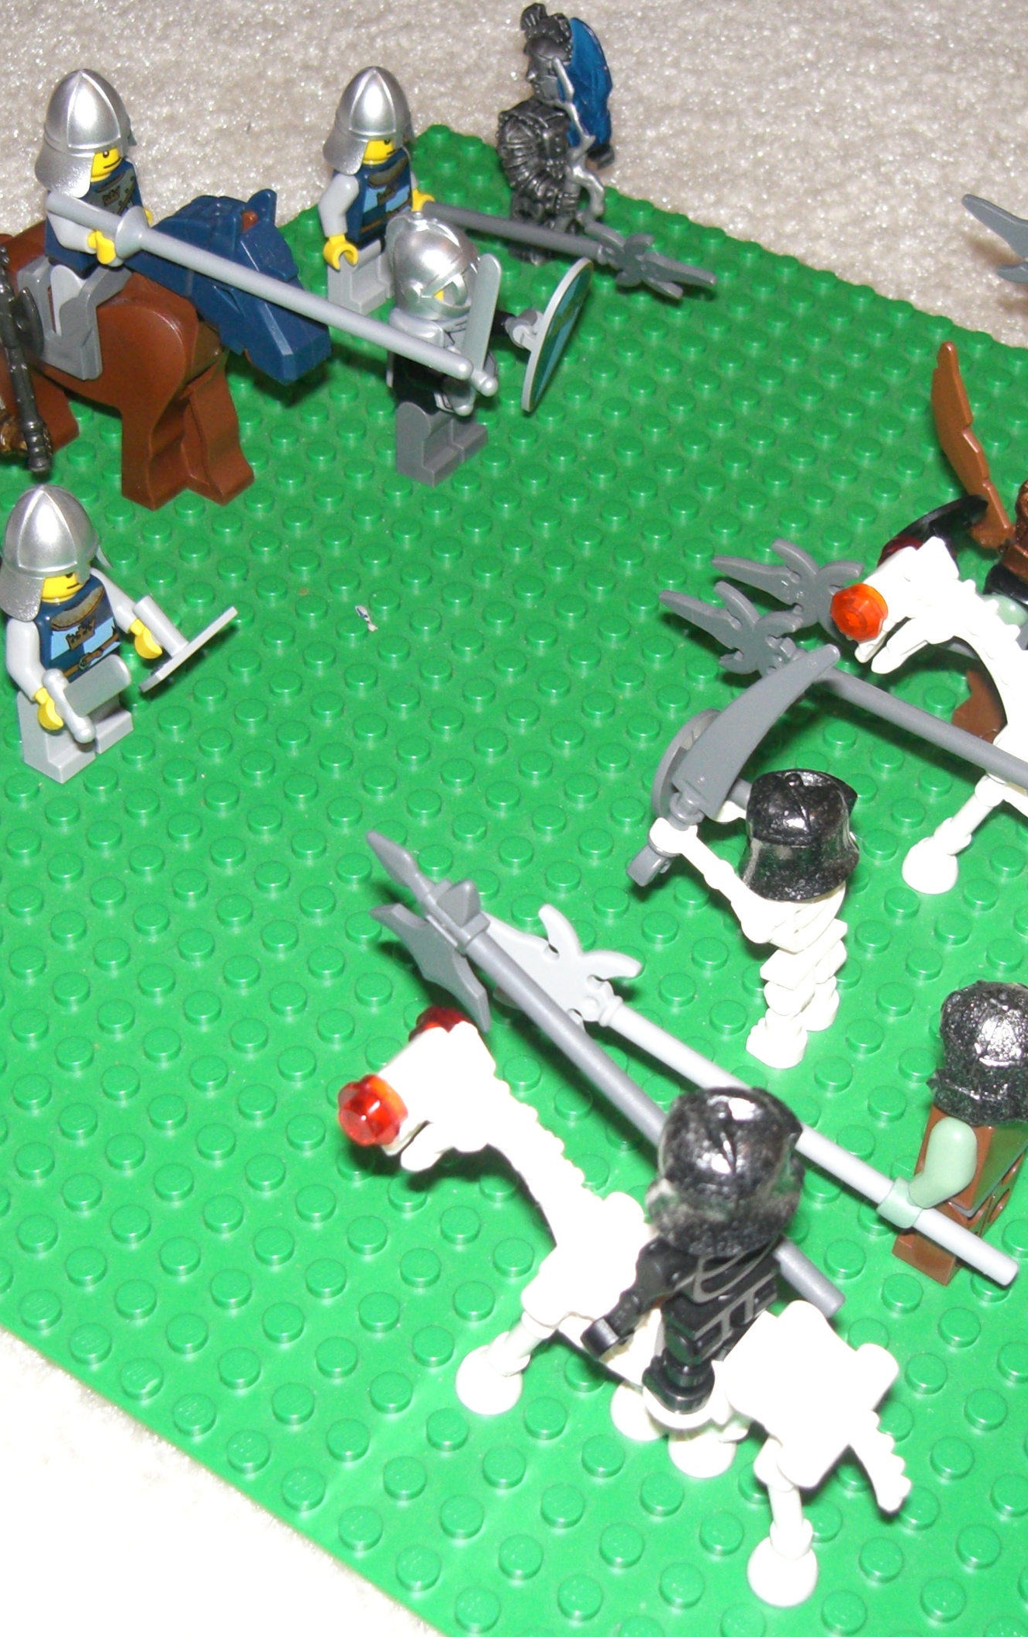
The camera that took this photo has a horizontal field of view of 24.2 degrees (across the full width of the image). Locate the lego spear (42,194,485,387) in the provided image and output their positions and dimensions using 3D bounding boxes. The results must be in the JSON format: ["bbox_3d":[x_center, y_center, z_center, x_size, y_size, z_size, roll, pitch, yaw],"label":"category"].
[{"bbox_3d":[-0.036,-0.075,0.341,0.084,0.009,0.009,28,51,24],"label":"lego spear"}]

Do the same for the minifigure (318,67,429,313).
[{"bbox_3d":[-0.025,-0.113,0.425,0.019,0.044,0.025,28,51,24],"label":"minifigure"}]

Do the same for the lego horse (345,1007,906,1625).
[{"bbox_3d":[0.013,0.054,0.261,0.068,0.050,0.017,28,51,23],"label":"lego horse"}]

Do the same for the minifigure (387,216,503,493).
[{"bbox_3d":[-0.010,-0.077,0.389,0.026,0.046,0.026,28,51,23],"label":"minifigure"}]

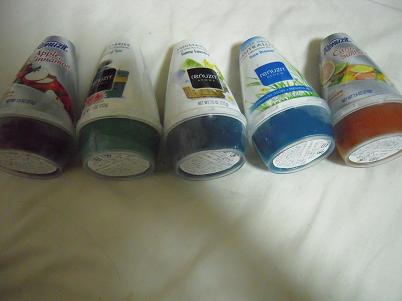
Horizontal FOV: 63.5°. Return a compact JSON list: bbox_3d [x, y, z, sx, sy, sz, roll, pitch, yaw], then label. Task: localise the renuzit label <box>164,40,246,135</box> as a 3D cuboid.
[{"bbox_3d":[-0.004,-0.059,0.320,0.075,0.075,0.115,-2,62,-14],"label":"renuzit label"}]

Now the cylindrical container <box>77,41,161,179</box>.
[{"bbox_3d":[-0.076,-0.048,0.312,0.077,0.077,0.139,-13,63,15],"label":"cylindrical container"}]

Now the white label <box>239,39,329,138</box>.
[{"bbox_3d":[0.069,-0.063,0.325,0.075,0.075,0.115,-16,59,2],"label":"white label"}]

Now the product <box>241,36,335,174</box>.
[{"bbox_3d":[0.072,-0.053,0.319,0.077,0.077,0.139,-16,59,2],"label":"product"}]

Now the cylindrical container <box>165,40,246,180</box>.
[{"bbox_3d":[-0.003,-0.049,0.315,0.077,0.077,0.139,-2,62,-14],"label":"cylindrical container"}]

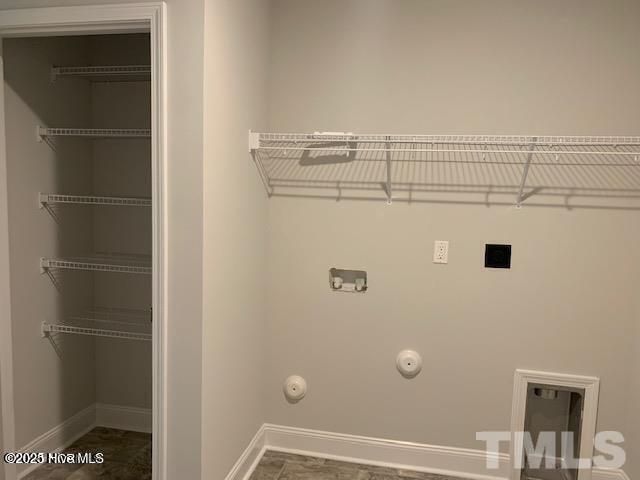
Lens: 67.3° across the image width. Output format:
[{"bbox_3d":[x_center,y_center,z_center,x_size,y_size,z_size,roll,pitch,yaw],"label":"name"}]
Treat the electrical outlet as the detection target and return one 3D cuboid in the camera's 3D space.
[{"bbox_3d":[0.612,0.061,2.430,0.071,0.115,0.010,3,5,12],"label":"electrical outlet"}]

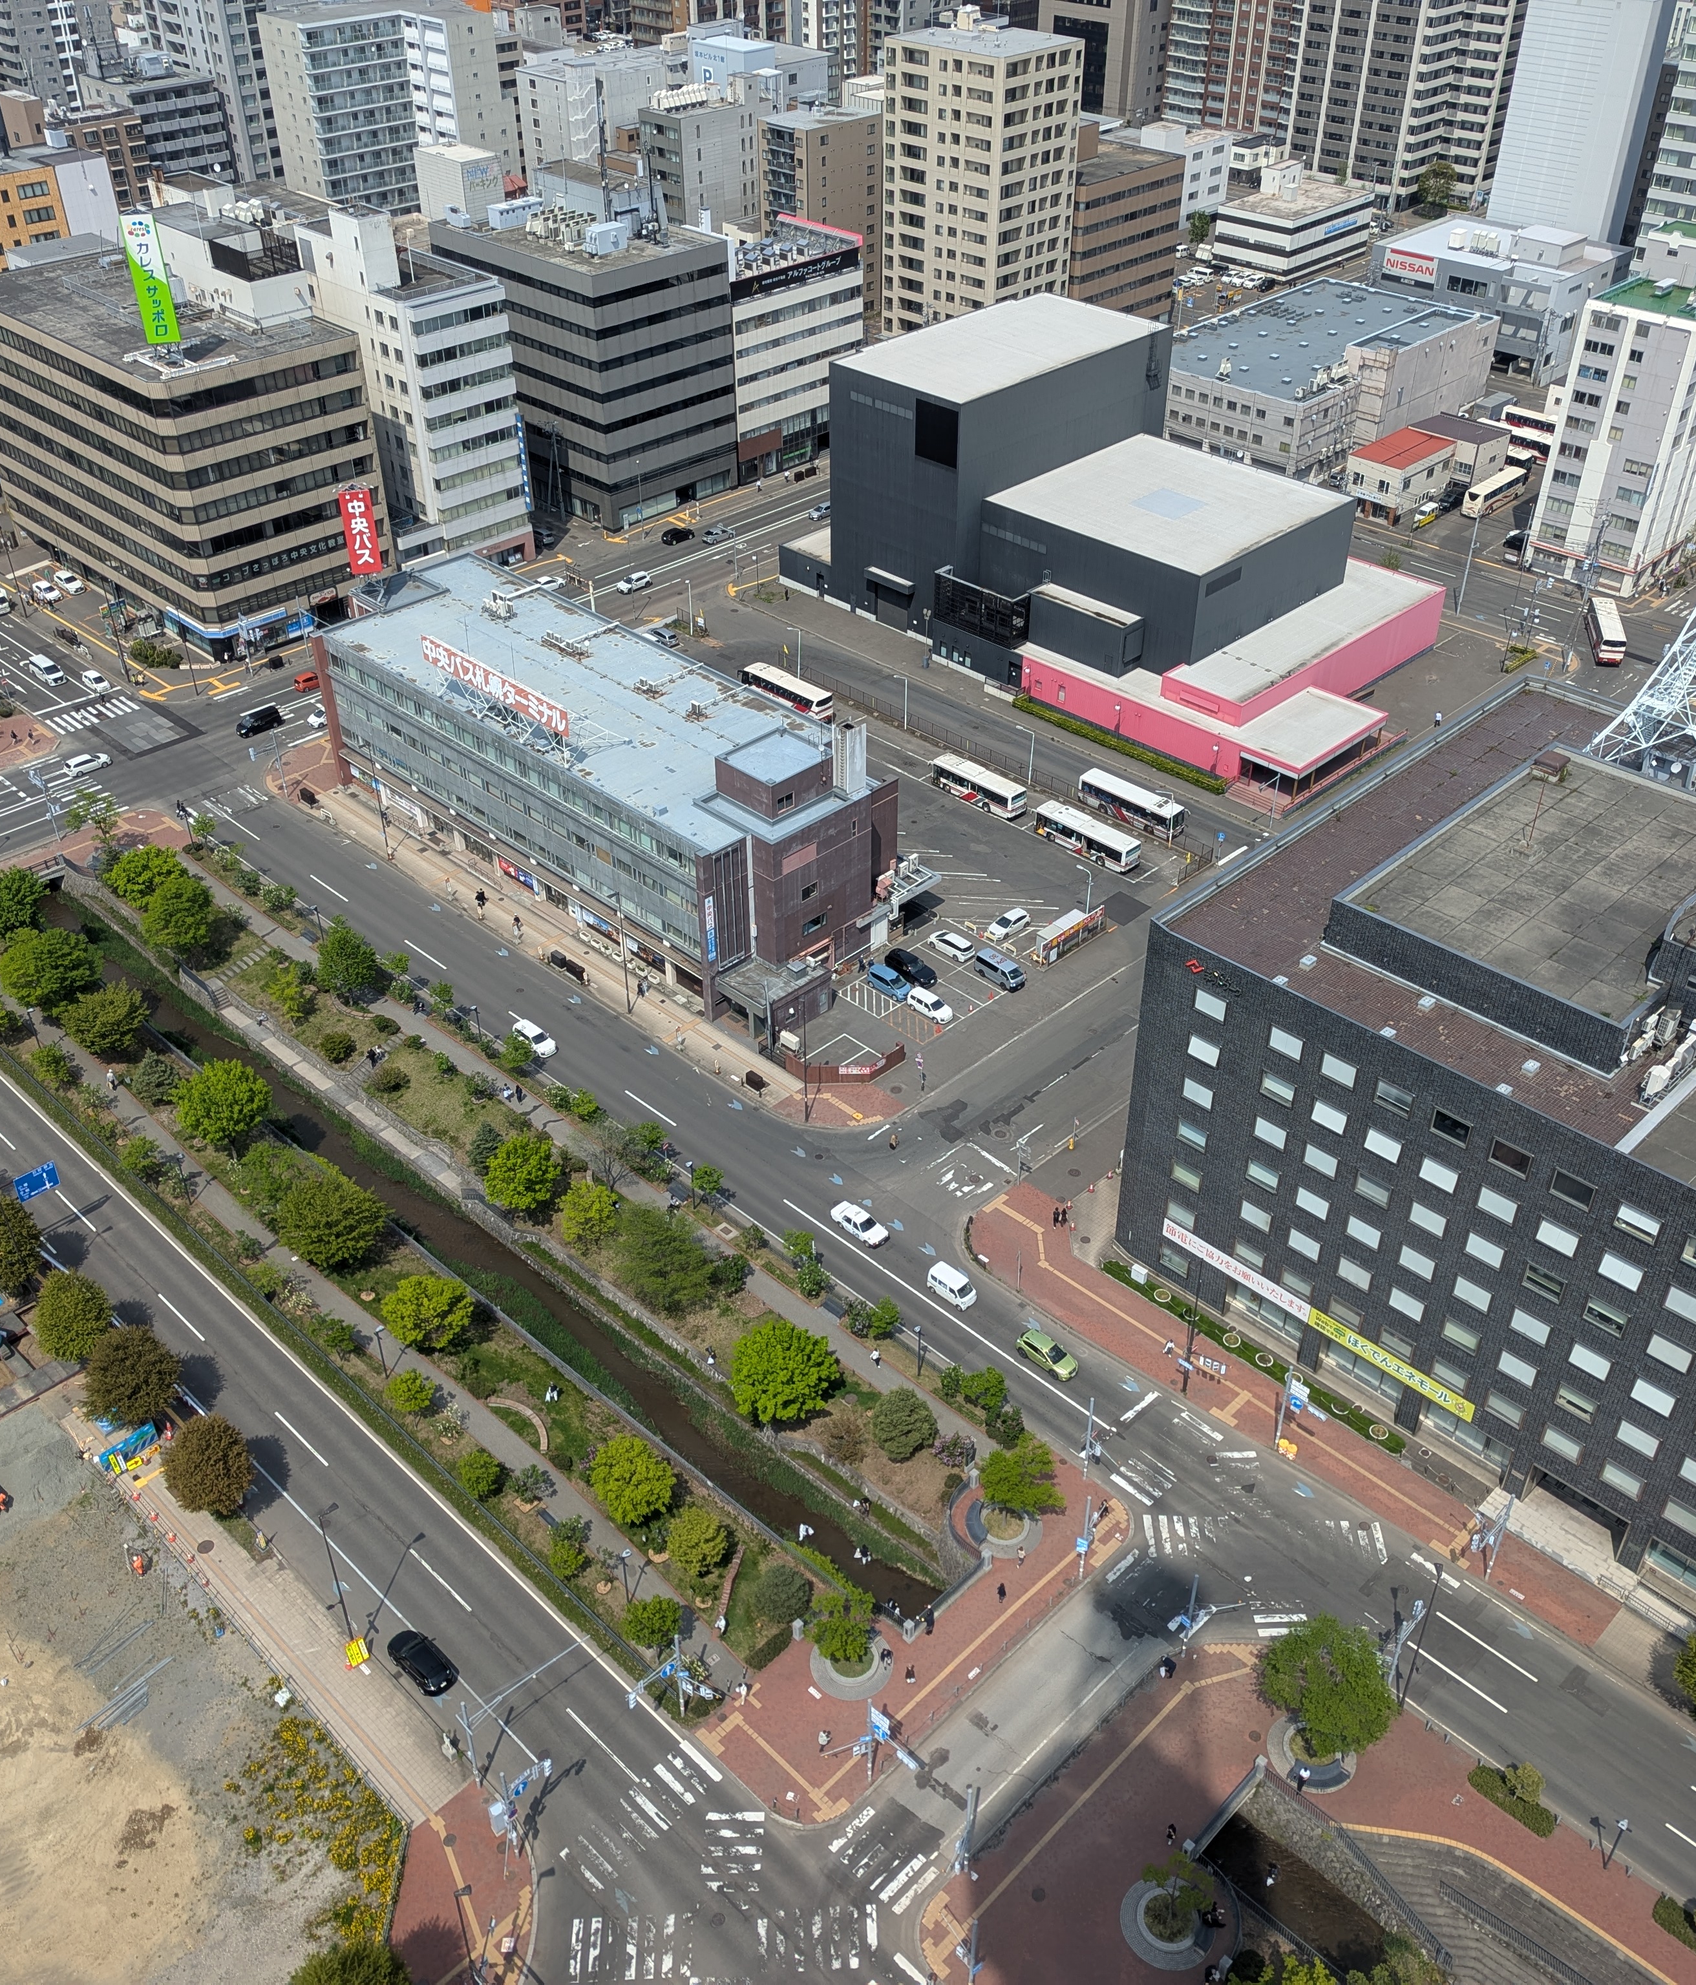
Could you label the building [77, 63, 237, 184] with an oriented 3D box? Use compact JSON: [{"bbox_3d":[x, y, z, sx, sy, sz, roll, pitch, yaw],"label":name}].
[{"bbox_3d":[-119.996,-144.190,320.900,14.700,32.800,18.500,-31,46,-34],"label":"building"}]

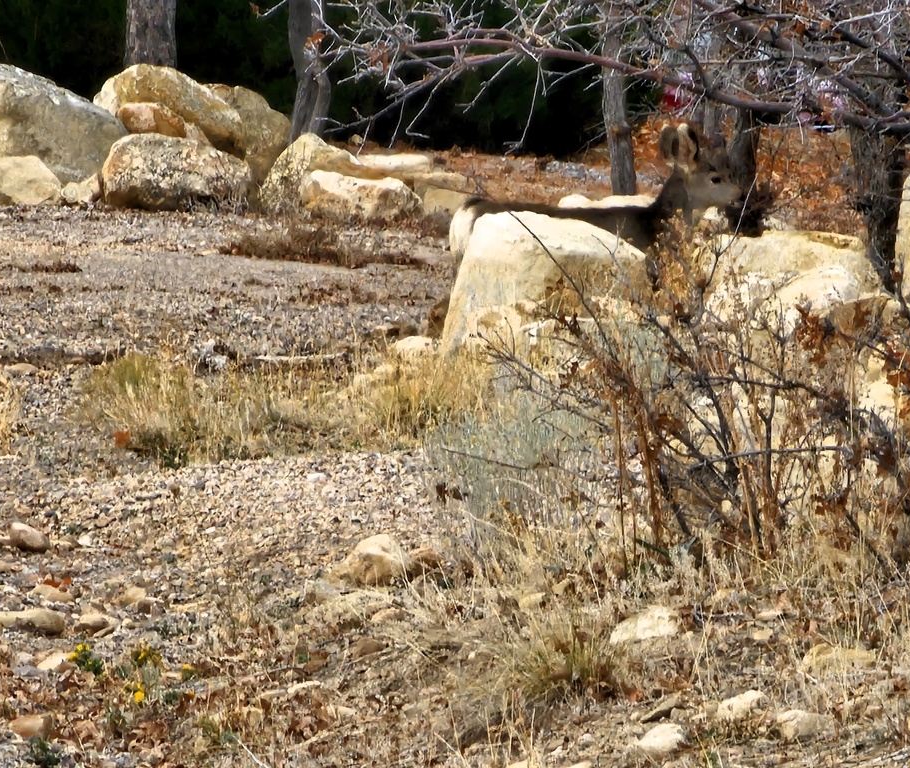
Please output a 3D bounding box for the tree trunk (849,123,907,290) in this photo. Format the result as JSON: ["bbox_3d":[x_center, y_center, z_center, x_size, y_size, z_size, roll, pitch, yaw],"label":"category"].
[{"bbox_3d":[1.822,-0.766,29.200,0.220,0.800,0.220,-5,4,0],"label":"tree trunk"}]

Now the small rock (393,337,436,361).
[{"bbox_3d":[-0.167,-0.139,27.400,0.178,0.100,0.140,0,4,0],"label":"small rock"}]

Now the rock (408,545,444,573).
[{"bbox_3d":[-0.091,0.539,21.000,0.112,0.083,0.095,0,4,0],"label":"rock"}]

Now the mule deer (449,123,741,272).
[{"bbox_3d":[0.589,-0.580,28.500,1.200,1.020,0.320,-1,4,-12],"label":"mule deer"}]

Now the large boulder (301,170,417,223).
[{"bbox_3d":[-0.514,-1.020,37.000,0.660,0.300,0.450,0,4,0],"label":"large boulder"}]

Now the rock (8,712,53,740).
[{"bbox_3d":[-0.971,0.785,15.600,0.097,0.059,0.075,0,4,0],"label":"rock"}]

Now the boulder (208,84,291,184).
[{"bbox_3d":[-1.352,-1.587,43.800,0.600,0.640,0.600,0,4,0],"label":"boulder"}]

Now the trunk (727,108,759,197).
[{"bbox_3d":[1.717,-1.378,40.500,0.190,0.580,0.190,0,4,0],"label":"trunk"}]

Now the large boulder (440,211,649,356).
[{"bbox_3d":[0.374,-0.407,28.400,0.870,0.600,0.700,0,4,0],"label":"large boulder"}]

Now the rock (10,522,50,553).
[{"bbox_3d":[-1.257,0.454,20.100,0.115,0.080,0.090,0,4,0],"label":"rock"}]

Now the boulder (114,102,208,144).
[{"bbox_3d":[-1.650,-1.438,38.000,0.500,0.270,0.400,0,4,0],"label":"boulder"}]

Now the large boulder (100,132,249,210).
[{"bbox_3d":[-1.738,-1.324,42.600,0.940,0.450,0.680,0,4,0],"label":"large boulder"}]

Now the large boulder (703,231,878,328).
[{"bbox_3d":[1.410,-0.427,28.600,0.730,0.450,0.550,0,4,0],"label":"large boulder"}]

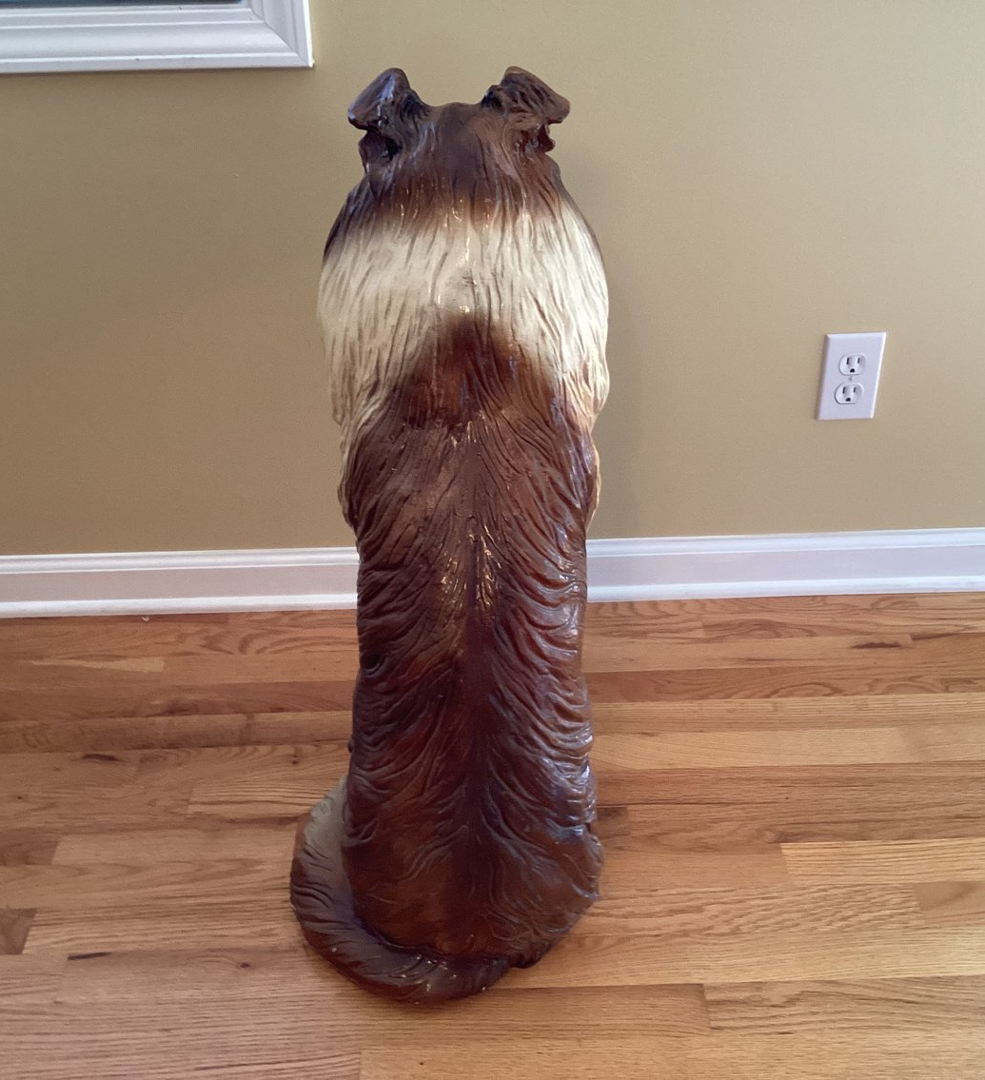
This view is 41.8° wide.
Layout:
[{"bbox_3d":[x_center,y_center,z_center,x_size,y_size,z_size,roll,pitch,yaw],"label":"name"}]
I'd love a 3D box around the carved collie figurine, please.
[{"bbox_3d":[-0.057,-0.014,1.161,0.300,0.785,0.465,-4,34,-4],"label":"carved collie figurine"}]

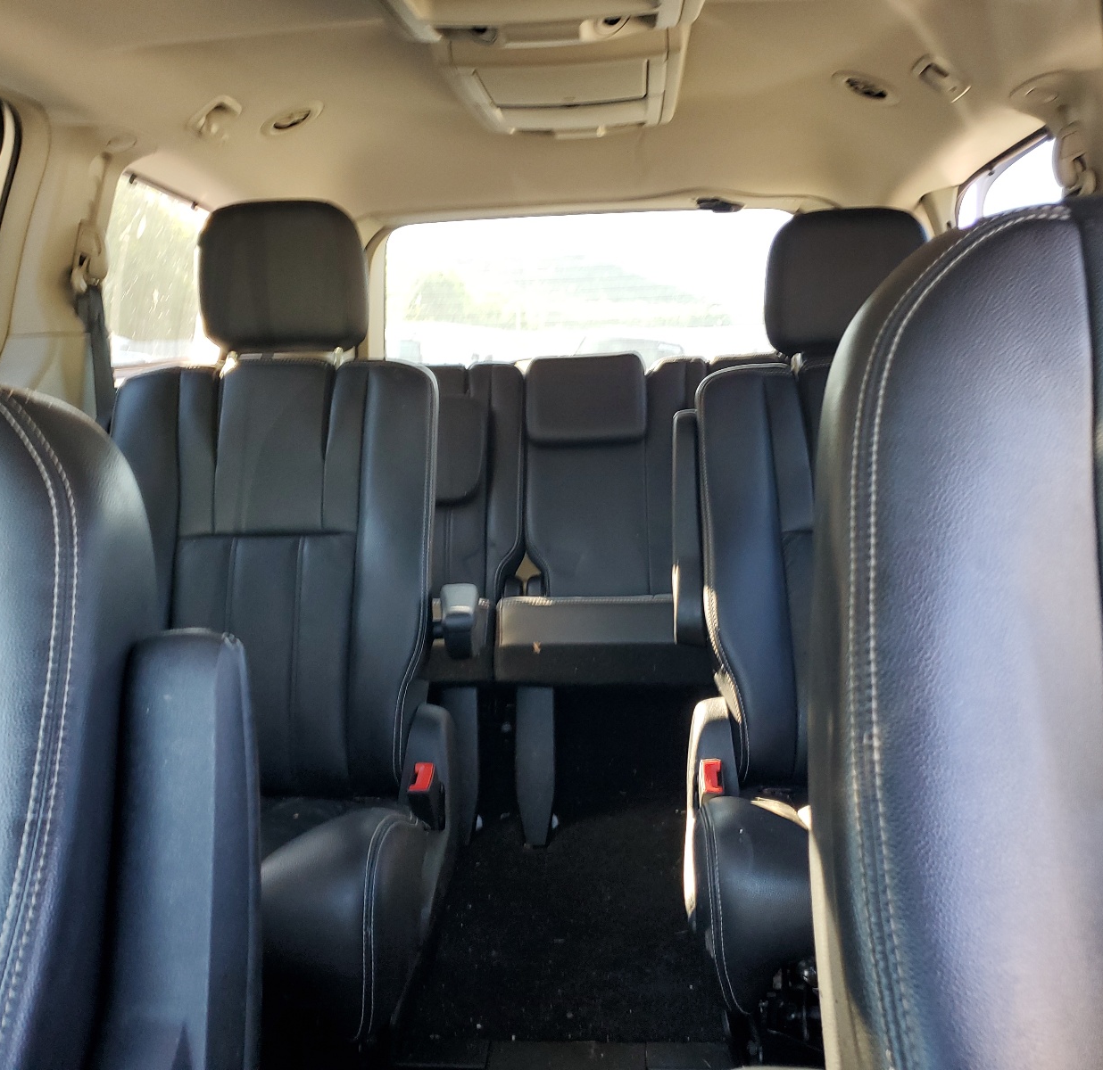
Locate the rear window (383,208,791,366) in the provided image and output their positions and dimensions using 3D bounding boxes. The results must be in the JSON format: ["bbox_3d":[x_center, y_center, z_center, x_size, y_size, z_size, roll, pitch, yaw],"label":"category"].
[{"bbox_3d":[0.101,-0.634,2.953,1.140,0.470,0.070,-1,35,4],"label":"rear window"}]

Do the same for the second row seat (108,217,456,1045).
[{"bbox_3d":[-0.418,0.073,1.555,0.525,1.100,0.700,-1,11,4],"label":"second row seat"}]

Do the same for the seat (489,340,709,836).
[{"bbox_3d":[0.138,0.081,2.328,0.485,0.920,0.700,-1,11,4],"label":"seat"}]

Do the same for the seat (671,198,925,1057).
[{"bbox_3d":[0.453,0.062,1.501,0.540,1.075,0.710,-1,11,4],"label":"seat"}]

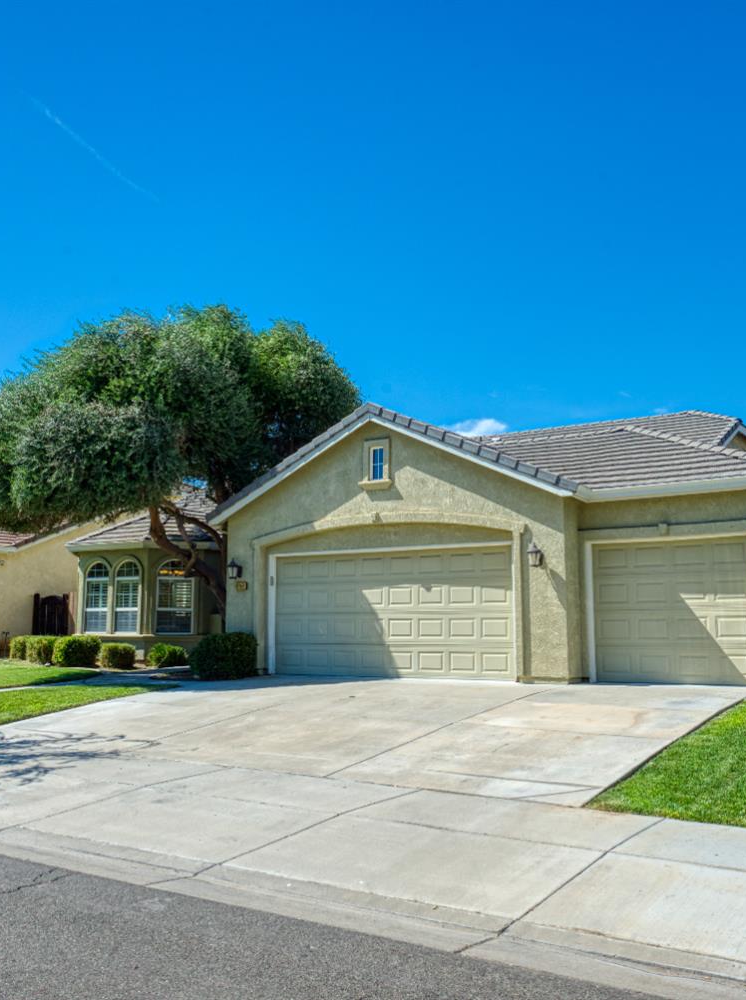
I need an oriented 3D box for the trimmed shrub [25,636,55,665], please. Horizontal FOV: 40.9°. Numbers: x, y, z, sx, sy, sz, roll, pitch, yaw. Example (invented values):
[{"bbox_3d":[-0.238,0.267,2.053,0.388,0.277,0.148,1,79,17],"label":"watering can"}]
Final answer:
[{"bbox_3d":[-7.965,3.625,24.058,0.800,0.760,0.800,2,-8,-18],"label":"trimmed shrub"}]

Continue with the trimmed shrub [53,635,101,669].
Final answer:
[{"bbox_3d":[-6.843,3.466,23.082,1.000,0.740,0.950,-5,-8,33],"label":"trimmed shrub"}]

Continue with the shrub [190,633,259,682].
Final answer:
[{"bbox_3d":[-2.643,2.769,17.691,1.180,0.830,1.100,0,-7,0],"label":"shrub"}]

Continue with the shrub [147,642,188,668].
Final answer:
[{"bbox_3d":[-4.628,3.493,22.567,0.920,0.600,0.850,1,-7,-11],"label":"shrub"}]

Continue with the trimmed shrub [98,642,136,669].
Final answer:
[{"bbox_3d":[-5.593,3.383,21.894,0.760,0.600,0.740,-5,-8,33],"label":"trimmed shrub"}]

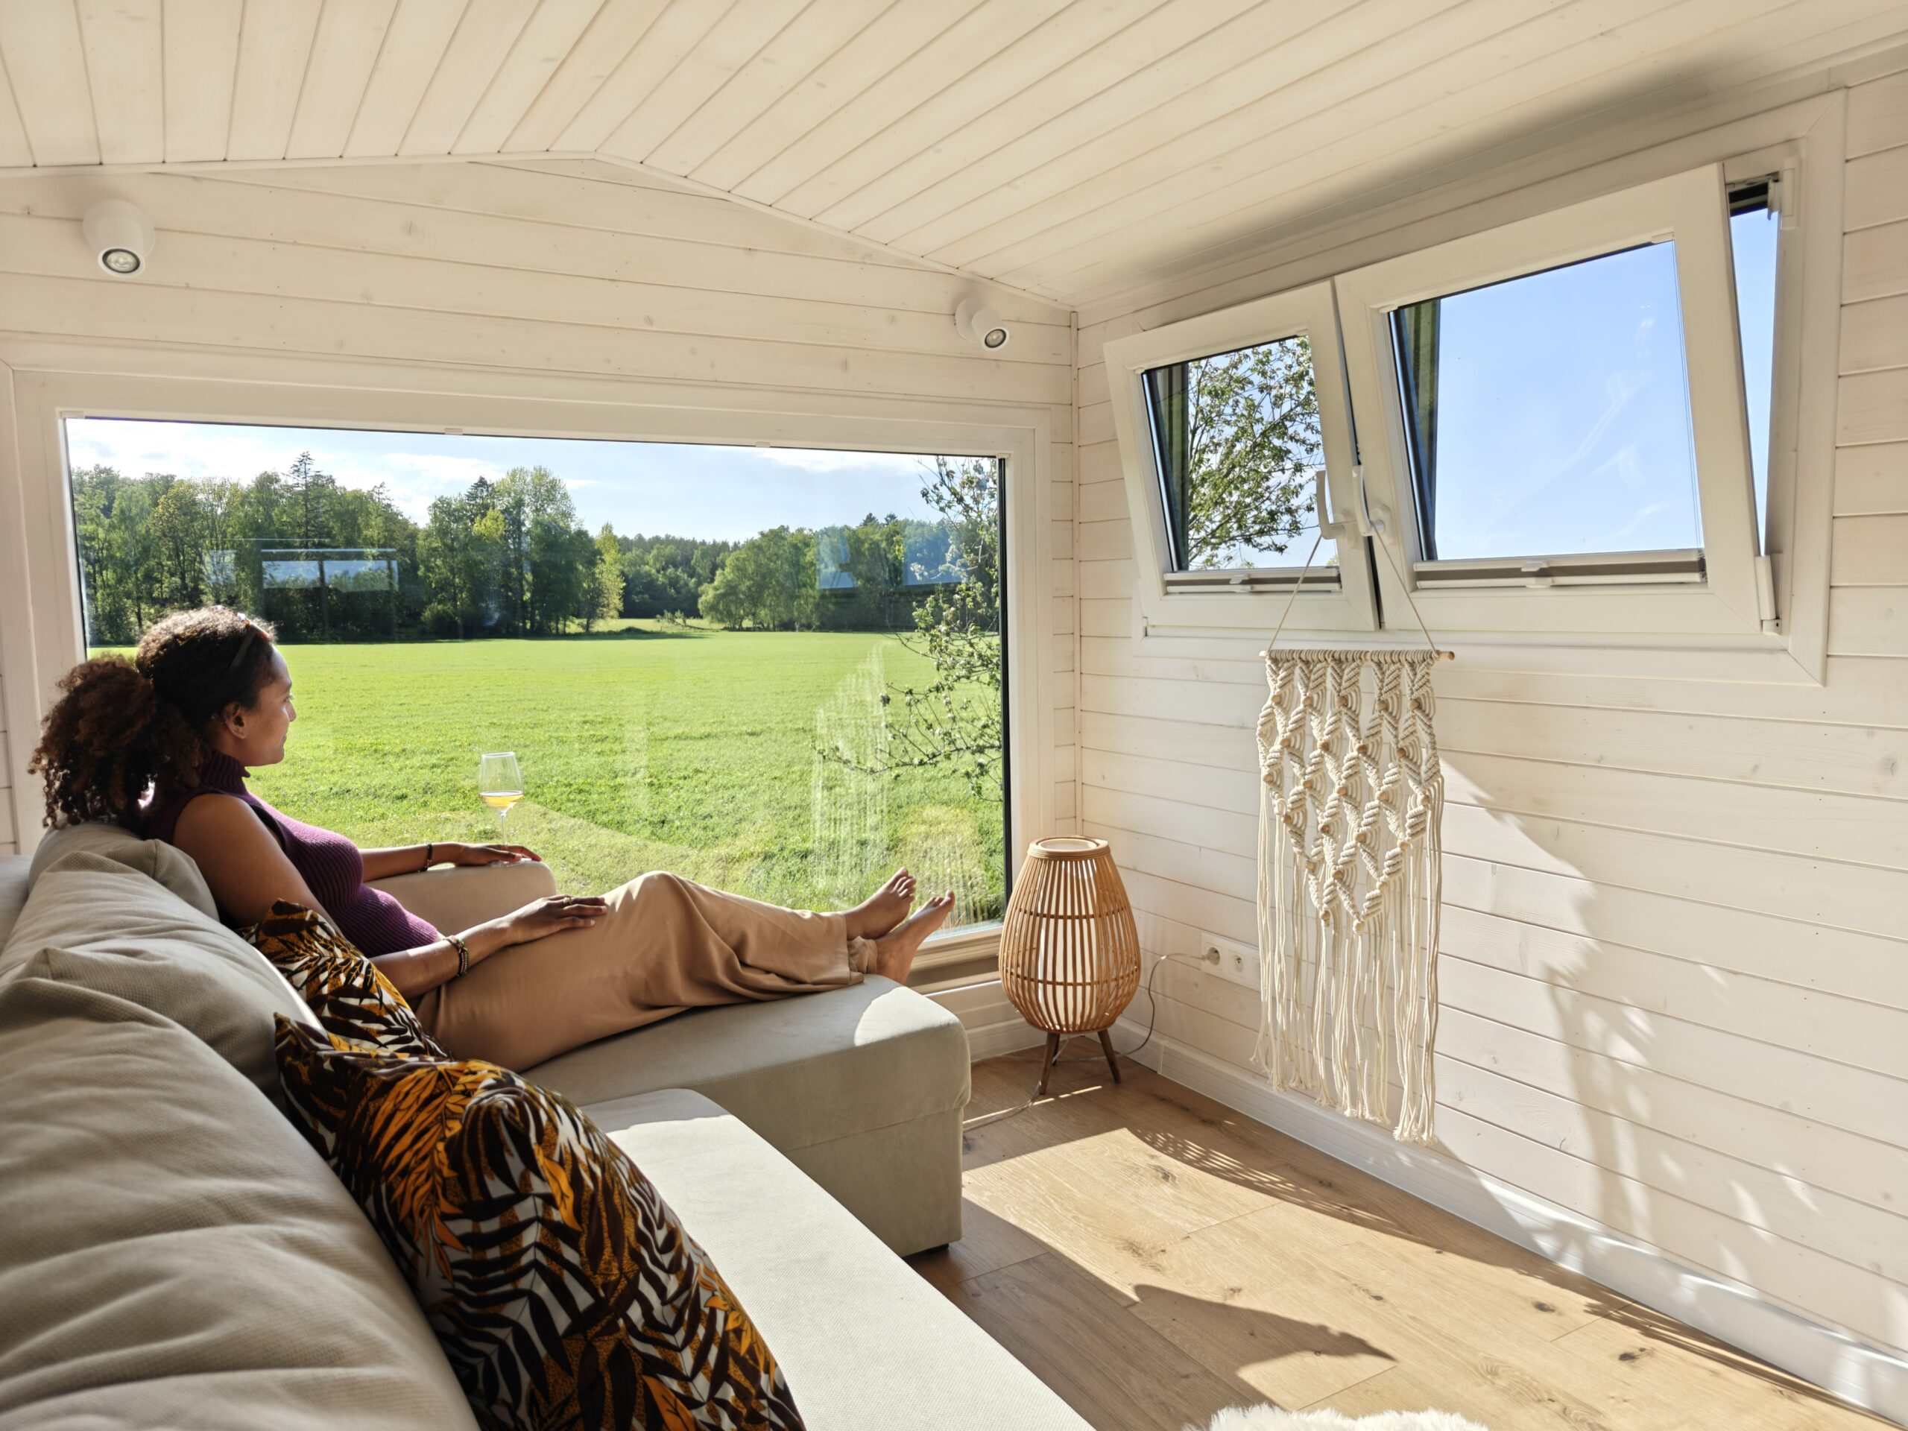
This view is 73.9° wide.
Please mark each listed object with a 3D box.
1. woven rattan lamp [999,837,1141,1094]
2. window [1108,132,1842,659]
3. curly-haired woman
[{"bbox_3d":[0.265,0.577,2.972,0.330,0.573,0.330,-1,5,0],"label":"woven rattan lamp"},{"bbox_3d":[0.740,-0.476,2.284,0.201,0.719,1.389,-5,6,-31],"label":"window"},{"bbox_3d":[-0.650,0.174,2.168,1.455,0.730,0.449,-5,6,-31],"label":"curly-haired woman"}]

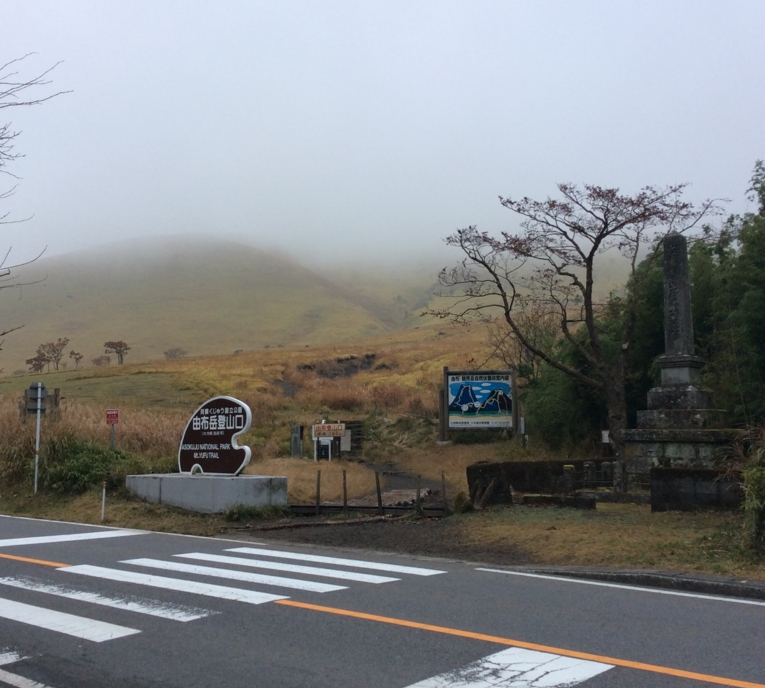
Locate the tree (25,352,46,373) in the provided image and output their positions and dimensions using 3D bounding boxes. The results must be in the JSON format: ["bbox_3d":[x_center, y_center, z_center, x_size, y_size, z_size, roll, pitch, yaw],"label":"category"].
[{"bbox_3d":[-58.733,3.174,160.000,3.554,3.300,3.377,0,-6,0],"label":"tree"}]

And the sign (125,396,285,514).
[{"bbox_3d":[-3.994,2.409,21.362,3.567,2.523,1.706,-5,-8,41],"label":"sign"}]

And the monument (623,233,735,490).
[{"bbox_3d":[7.048,0.387,22.388,2.150,6.136,2.150,-5,-8,41],"label":"monument"}]

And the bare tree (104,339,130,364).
[{"bbox_3d":[-46.212,1.571,165.000,4.451,4.189,4.228,0,-6,0],"label":"bare tree"}]

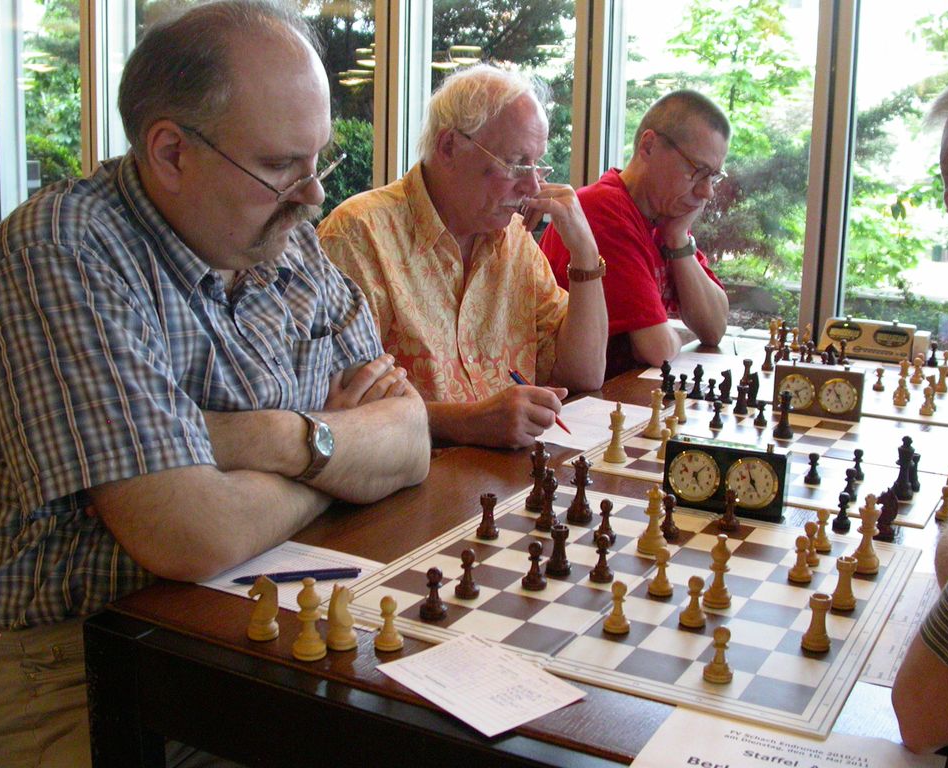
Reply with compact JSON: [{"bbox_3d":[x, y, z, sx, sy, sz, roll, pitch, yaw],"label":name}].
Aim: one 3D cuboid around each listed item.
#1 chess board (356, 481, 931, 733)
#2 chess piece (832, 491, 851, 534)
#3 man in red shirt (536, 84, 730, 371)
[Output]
[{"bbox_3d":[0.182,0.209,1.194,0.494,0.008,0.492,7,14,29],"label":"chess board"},{"bbox_3d":[0.440,0.151,1.339,0.026,0.048,0.026,7,14,29],"label":"chess piece"},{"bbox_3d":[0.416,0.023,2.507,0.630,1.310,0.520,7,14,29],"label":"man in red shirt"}]

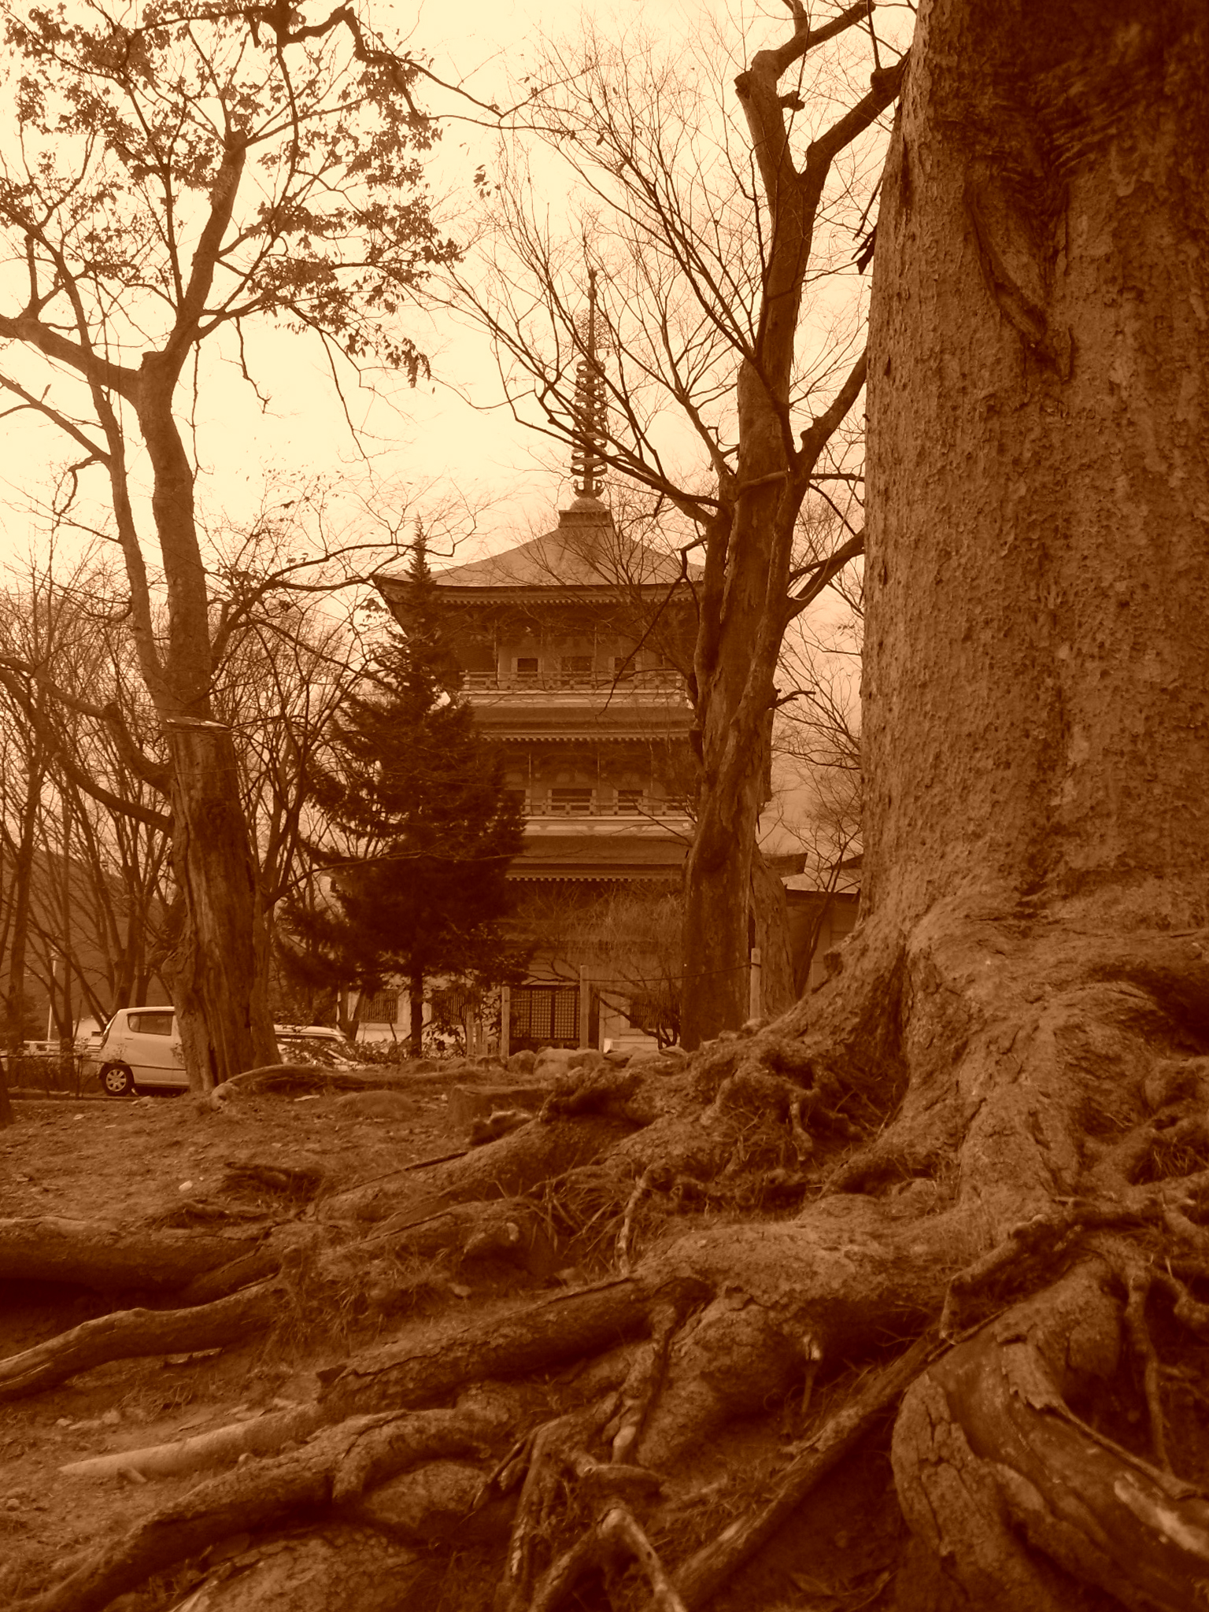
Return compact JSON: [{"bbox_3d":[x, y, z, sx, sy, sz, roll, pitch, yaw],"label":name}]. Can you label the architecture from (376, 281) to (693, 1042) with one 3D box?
[{"bbox_3d":[-1.095,-6.128,67.077,15.500,31.820,15.500,0,-8,5],"label":"architecture"}]

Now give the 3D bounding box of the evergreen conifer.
[{"bbox_3d":[-4.971,-0.393,43.905,5.900,13.860,5.900,1,-7,0],"label":"evergreen conifer"}]

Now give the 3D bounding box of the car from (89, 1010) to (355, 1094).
[{"bbox_3d":[-6.521,4.074,27.600,3.600,1.480,1.500,-1,-8,15],"label":"car"}]

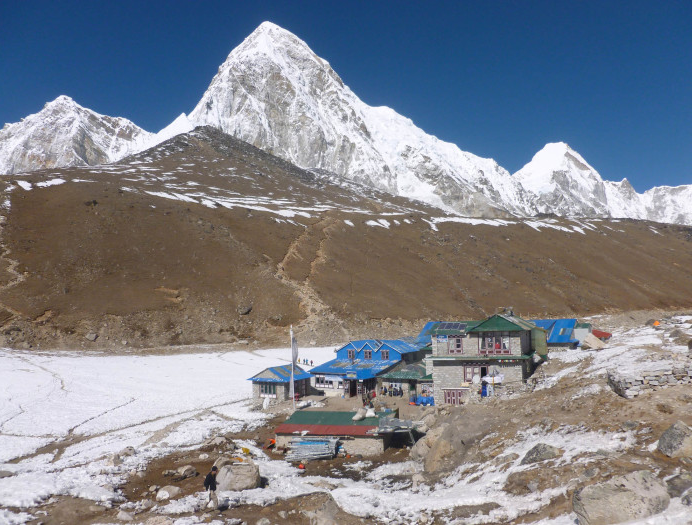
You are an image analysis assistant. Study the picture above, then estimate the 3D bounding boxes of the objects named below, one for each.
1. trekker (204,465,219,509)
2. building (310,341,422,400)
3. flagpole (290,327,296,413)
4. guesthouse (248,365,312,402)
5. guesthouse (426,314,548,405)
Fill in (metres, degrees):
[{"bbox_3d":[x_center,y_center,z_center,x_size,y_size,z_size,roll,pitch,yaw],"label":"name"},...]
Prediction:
[{"bbox_3d":[-5.254,8.853,22.200,0.620,1.700,0.550,-3,-5,17],"label":"trekker"},{"bbox_3d":[2.570,12.719,69.511,9.200,6.000,12.000,-3,-5,26],"label":"building"},{"bbox_3d":[-5.387,10.772,57.813,0.200,8.640,0.200,-3,-5,0],"label":"flagpole"},{"bbox_3d":[-7.529,13.847,65.632,5.200,3.800,5.800,-3,-5,25],"label":"guesthouse"},{"bbox_3d":[15.002,10.307,61.270,10.800,9.000,9.000,-3,-5,21],"label":"guesthouse"}]

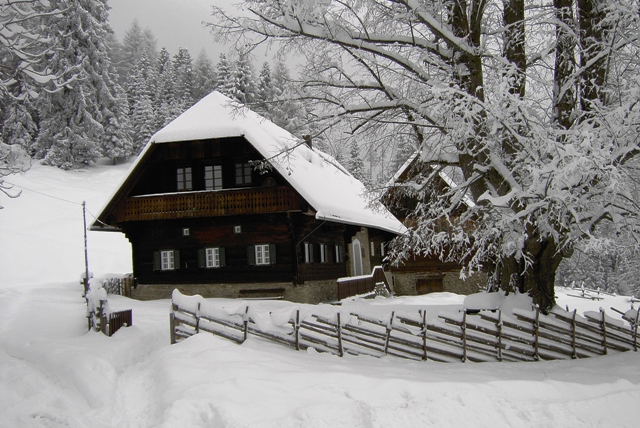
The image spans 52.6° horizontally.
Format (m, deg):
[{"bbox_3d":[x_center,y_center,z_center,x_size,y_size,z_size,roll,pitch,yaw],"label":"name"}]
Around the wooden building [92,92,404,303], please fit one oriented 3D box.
[{"bbox_3d":[-2.816,-0.387,36.581,11.500,10.200,16.000,-4,-5,20],"label":"wooden building"}]

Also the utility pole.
[{"bbox_3d":[-9.984,1.473,27.684,0.130,4.097,0.130,-5,-5,0],"label":"utility pole"}]

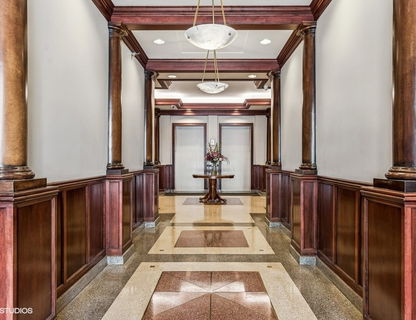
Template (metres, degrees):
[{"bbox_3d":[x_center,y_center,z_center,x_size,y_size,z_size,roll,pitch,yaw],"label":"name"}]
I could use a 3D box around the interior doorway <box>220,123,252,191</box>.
[{"bbox_3d":[0.992,-0.095,10.472,1.220,2.451,0.148,0,0,1],"label":"interior doorway"}]

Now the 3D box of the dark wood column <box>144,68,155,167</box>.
[{"bbox_3d":[-1.075,-0.750,5.330,0.200,1.750,0.210,0,0,1],"label":"dark wood column"}]

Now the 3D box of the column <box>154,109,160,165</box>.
[{"bbox_3d":[-1.511,-0.692,8.521,0.251,1.710,0.251,0,0,1],"label":"column"}]

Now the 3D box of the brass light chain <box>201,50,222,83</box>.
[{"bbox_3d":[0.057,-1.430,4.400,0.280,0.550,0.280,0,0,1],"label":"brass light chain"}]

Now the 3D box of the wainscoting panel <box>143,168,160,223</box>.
[{"bbox_3d":[-1.030,0.636,5.360,0.190,0.930,0.430,0,0,1],"label":"wainscoting panel"}]

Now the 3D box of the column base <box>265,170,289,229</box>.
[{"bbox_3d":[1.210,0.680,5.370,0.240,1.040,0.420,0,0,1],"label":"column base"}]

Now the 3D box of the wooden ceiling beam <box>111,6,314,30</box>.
[{"bbox_3d":[0.038,-1.627,3.384,2.348,0.171,0.239,0,0,1],"label":"wooden ceiling beam"}]

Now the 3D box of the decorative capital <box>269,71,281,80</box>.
[{"bbox_3d":[1.192,-1.470,5.097,0.262,0.160,0.296,0,0,1],"label":"decorative capital"}]

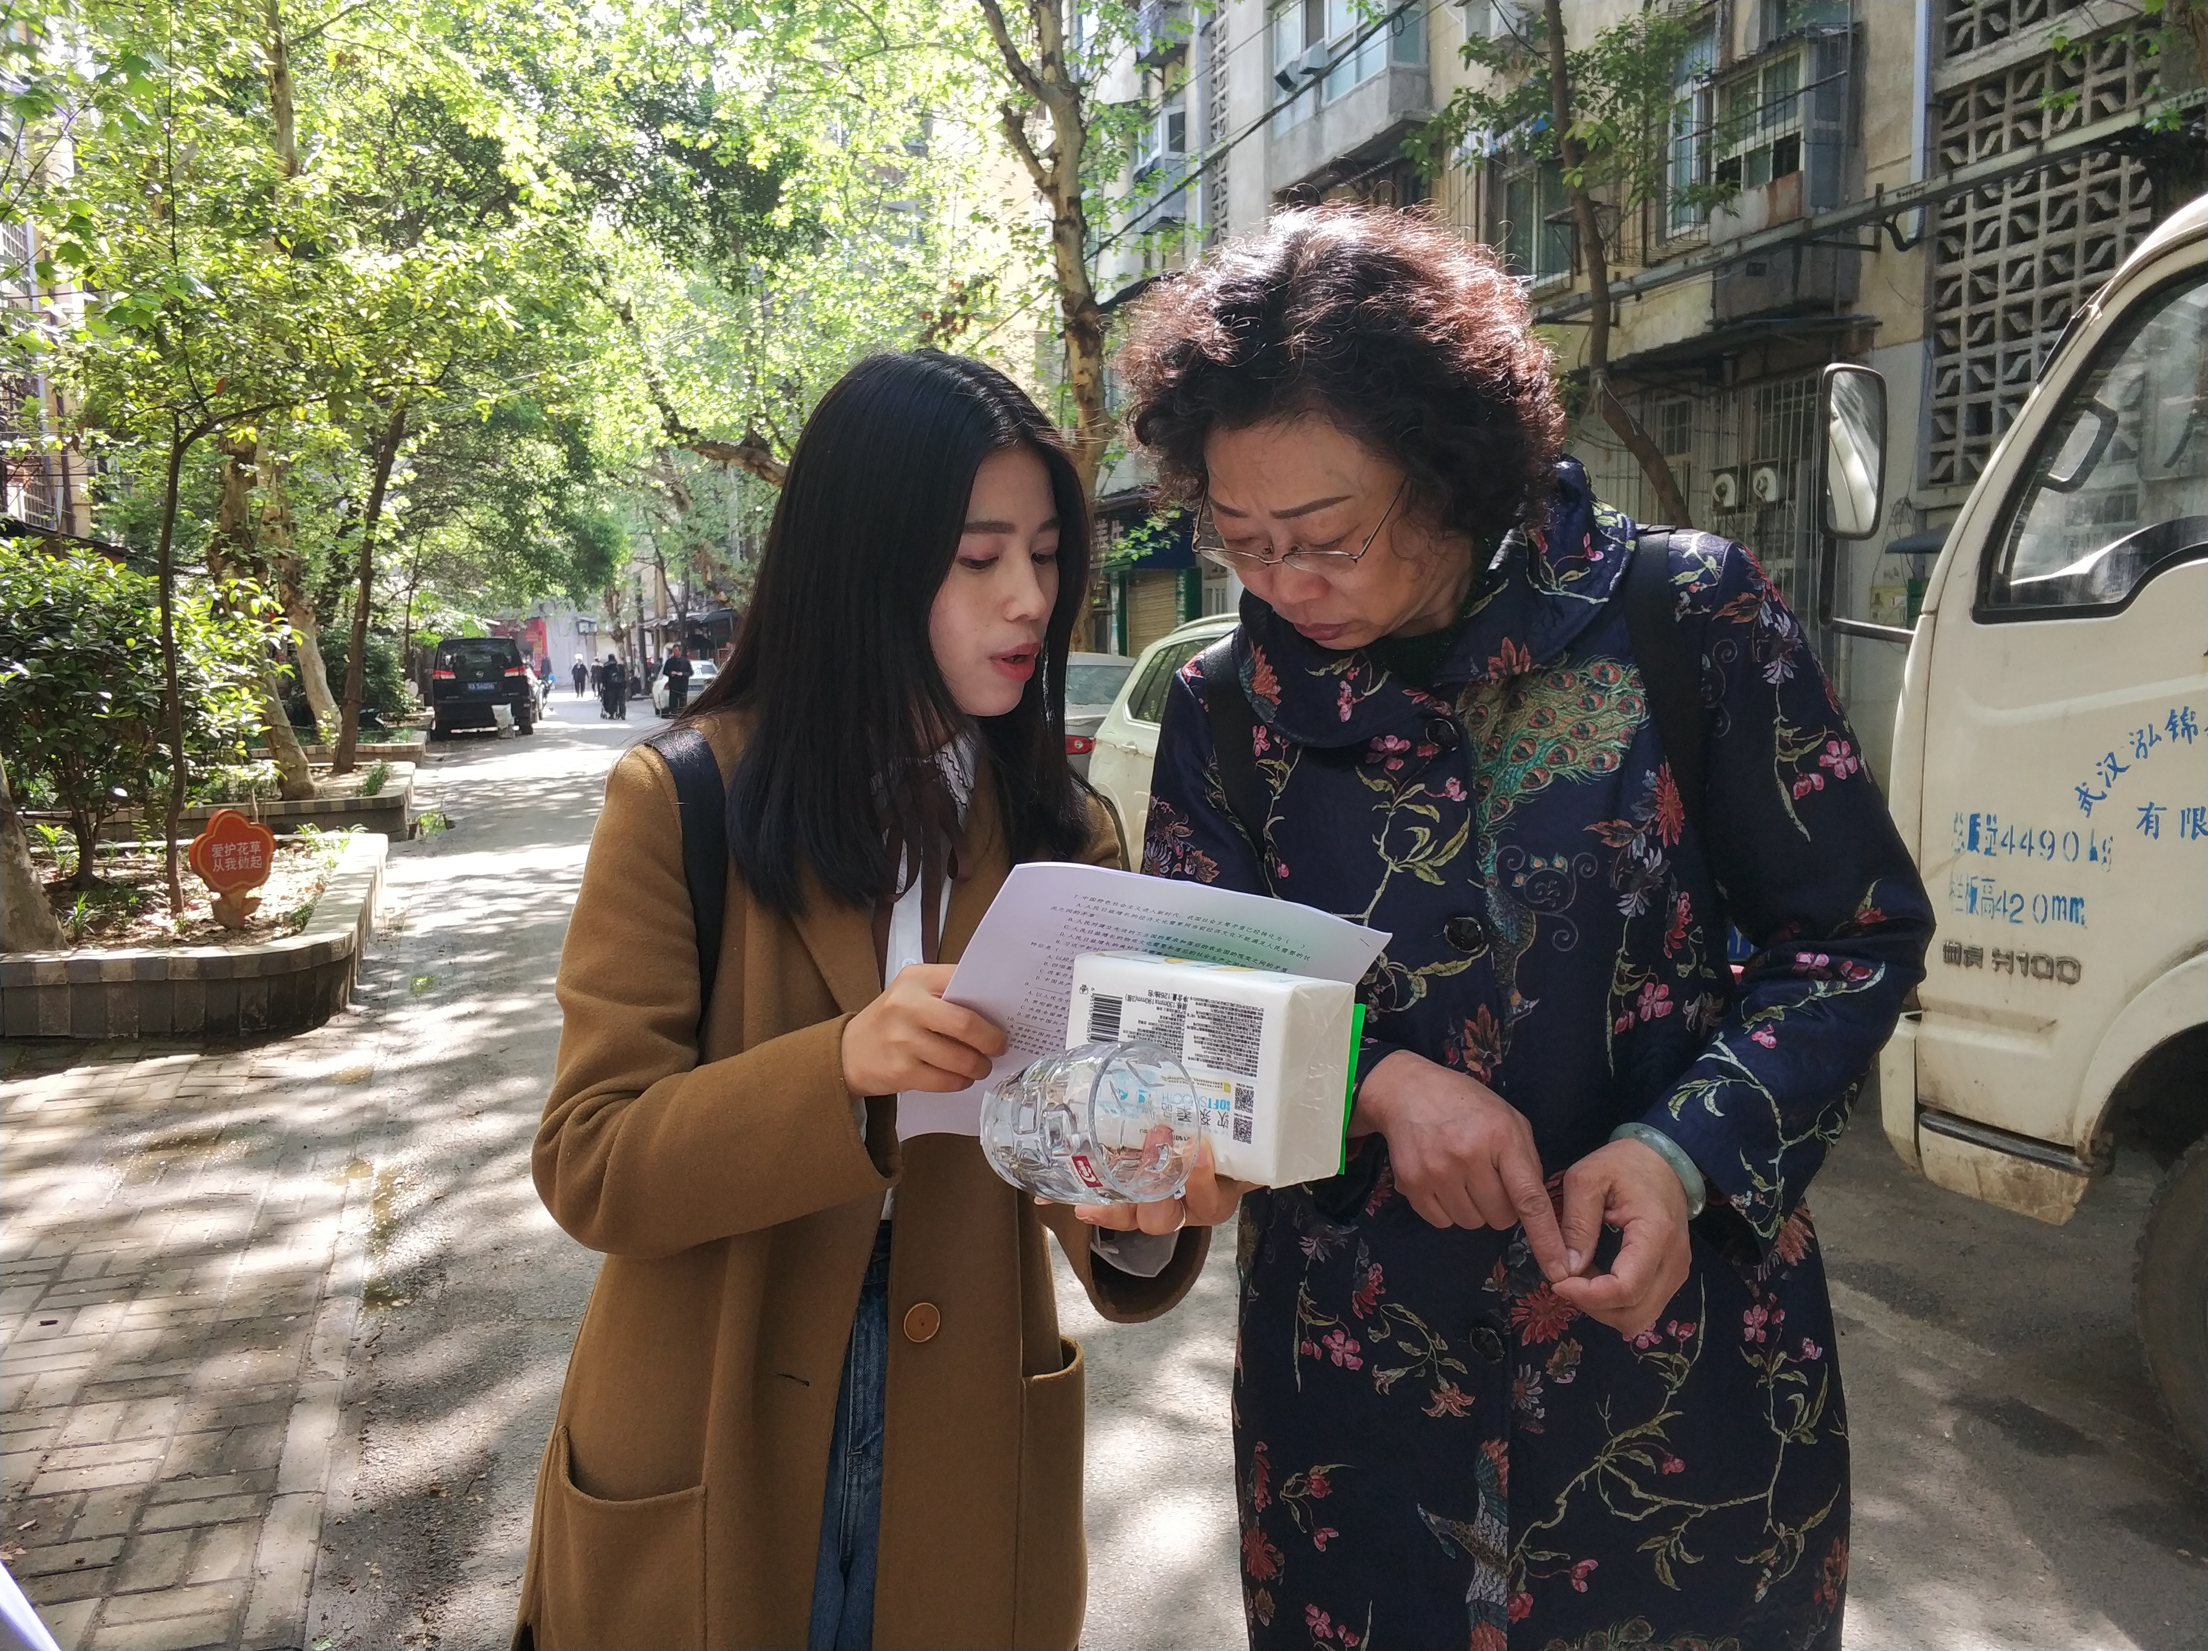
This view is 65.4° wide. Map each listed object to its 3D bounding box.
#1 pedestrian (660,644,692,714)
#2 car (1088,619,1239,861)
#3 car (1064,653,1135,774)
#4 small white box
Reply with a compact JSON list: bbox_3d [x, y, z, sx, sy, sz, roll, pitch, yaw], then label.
[{"bbox_3d":[-10.351,-3.522,41.800,0.580,1.720,0.360,-1,6,-11],"label":"pedestrian"},{"bbox_3d":[1.365,-0.193,7.817,1.800,1.660,4.400,-2,6,-20],"label":"car"},{"bbox_3d":[-0.584,-0.555,12.793,1.760,1.460,4.500,-2,6,-20],"label":"car"},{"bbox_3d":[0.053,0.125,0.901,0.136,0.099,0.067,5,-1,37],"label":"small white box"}]

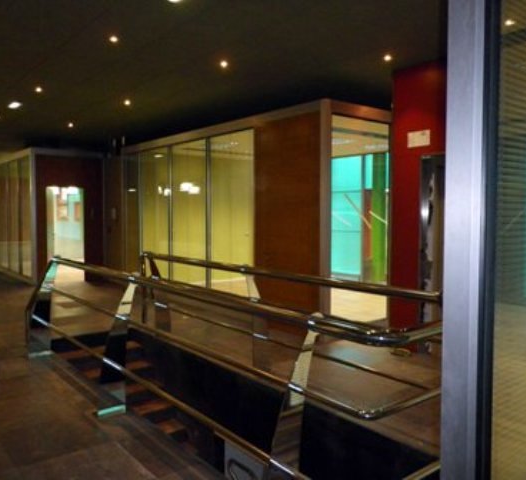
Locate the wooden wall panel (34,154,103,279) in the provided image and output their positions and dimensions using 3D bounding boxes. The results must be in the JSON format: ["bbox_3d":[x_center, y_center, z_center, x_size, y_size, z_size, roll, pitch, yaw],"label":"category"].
[{"bbox_3d":[-4.158,-0.447,11.247,1.478,2.719,0.089,-2,4,-38],"label":"wooden wall panel"}]

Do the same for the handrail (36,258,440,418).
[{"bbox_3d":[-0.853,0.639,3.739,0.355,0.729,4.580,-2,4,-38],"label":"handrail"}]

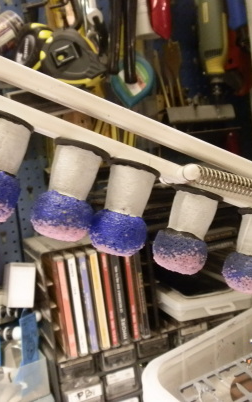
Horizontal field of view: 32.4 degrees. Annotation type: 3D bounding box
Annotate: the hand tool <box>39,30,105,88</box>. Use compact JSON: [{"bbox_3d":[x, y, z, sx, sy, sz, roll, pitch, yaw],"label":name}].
[{"bbox_3d":[-0.074,-0.195,0.605,0.075,0.079,0.045,-30,4,3],"label":"hand tool"}]

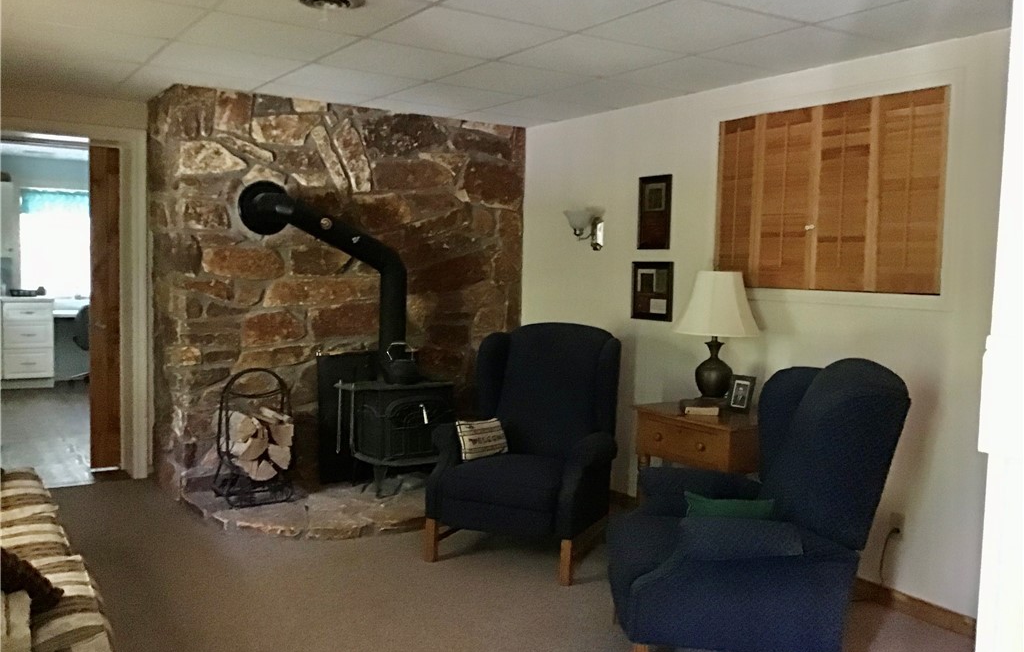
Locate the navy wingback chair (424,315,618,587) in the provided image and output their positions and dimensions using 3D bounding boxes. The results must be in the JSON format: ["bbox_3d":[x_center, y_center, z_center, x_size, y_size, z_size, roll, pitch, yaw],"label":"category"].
[{"bbox_3d":[0.089,0.534,4.349,0.750,1.075,0.790,3,4,22],"label":"navy wingback chair"}]

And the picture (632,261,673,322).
[{"bbox_3d":[0.751,-0.186,4.933,0.022,0.309,0.318,-1,4,-33],"label":"picture"}]

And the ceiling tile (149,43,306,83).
[{"bbox_3d":[-1.353,-1.243,4.332,0.605,0.020,0.605,-1,4,-33],"label":"ceiling tile"}]

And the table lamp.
[{"bbox_3d":[0.964,0.038,4.285,0.395,0.600,0.395,2,4,0],"label":"table lamp"}]

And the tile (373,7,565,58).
[{"bbox_3d":[-0.174,-1.155,3.613,0.600,0.020,0.597,-1,4,-33],"label":"tile"}]

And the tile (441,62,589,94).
[{"bbox_3d":[0.014,-1.202,4.450,0.600,0.020,0.597,-1,4,-33],"label":"tile"}]

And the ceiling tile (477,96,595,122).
[{"bbox_3d":[0.190,-1.256,5.284,0.573,0.025,0.595,-1,4,-32],"label":"ceiling tile"}]

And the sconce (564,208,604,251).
[{"bbox_3d":[0.411,-0.549,5.272,0.220,0.225,0.160,-1,4,-33],"label":"sconce"}]

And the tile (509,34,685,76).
[{"bbox_3d":[0.340,-1.161,3.942,0.600,0.020,0.597,-1,4,-33],"label":"tile"}]

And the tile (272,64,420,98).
[{"bbox_3d":[-0.839,-1.249,4.662,0.605,0.020,0.605,-1,4,-33],"label":"tile"}]

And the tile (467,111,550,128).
[{"bbox_3d":[-0.069,-1.290,5.690,0.573,0.025,0.346,-1,4,-32],"label":"tile"}]

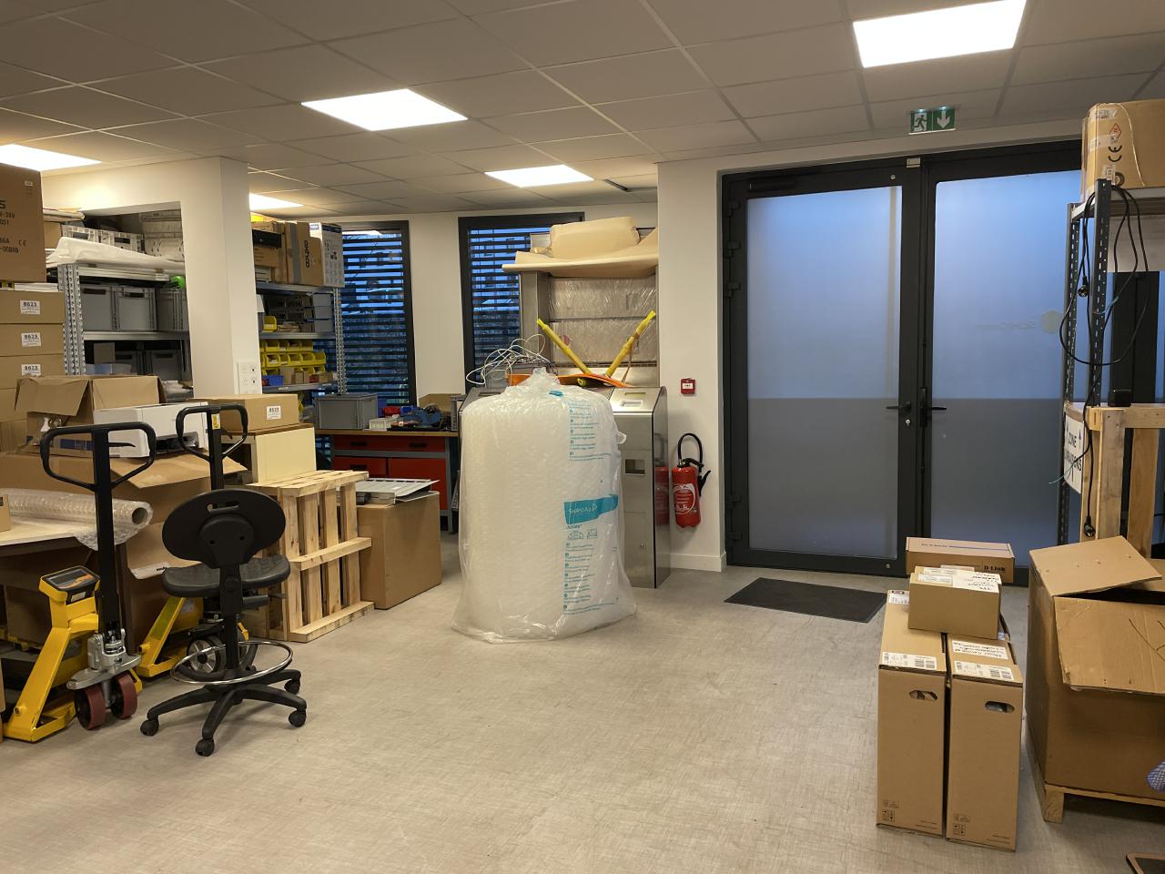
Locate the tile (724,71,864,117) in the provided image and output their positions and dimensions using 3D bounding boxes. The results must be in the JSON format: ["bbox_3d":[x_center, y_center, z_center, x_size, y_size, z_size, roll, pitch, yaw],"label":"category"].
[{"bbox_3d":[0.978,-1.581,4.037,0.597,0.020,0.597,1,7,21],"label":"tile"}]

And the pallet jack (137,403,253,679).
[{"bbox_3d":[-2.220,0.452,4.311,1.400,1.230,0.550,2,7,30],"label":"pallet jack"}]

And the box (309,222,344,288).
[{"bbox_3d":[-2.127,-1.457,7.122,0.240,0.490,0.265,1,7,21],"label":"box"}]

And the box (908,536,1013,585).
[{"bbox_3d":[1.390,0.450,3.216,0.352,0.087,0.222,1,7,24],"label":"box"}]

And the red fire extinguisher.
[{"bbox_3d":[0.683,0.277,5.486,0.248,0.602,0.180,0,6,15],"label":"red fire extinguisher"}]

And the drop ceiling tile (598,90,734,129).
[{"bbox_3d":[0.422,-1.585,4.241,0.600,0.025,0.600,1,7,21],"label":"drop ceiling tile"}]

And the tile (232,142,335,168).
[{"bbox_3d":[-1.822,-1.625,5.095,0.600,0.025,0.600,1,7,21],"label":"tile"}]

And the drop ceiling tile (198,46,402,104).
[{"bbox_3d":[-1.130,-1.474,3.566,0.590,0.025,0.590,1,7,21],"label":"drop ceiling tile"}]

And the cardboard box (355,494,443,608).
[{"bbox_3d":[-1.279,0.656,5.308,0.600,0.577,0.590,1,7,21],"label":"cardboard box"}]

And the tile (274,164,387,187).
[{"bbox_3d":[-1.611,-1.689,5.664,0.590,0.025,0.590,1,7,21],"label":"tile"}]

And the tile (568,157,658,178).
[{"bbox_3d":[0.278,-1.727,5.583,0.565,0.025,0.590,1,7,21],"label":"tile"}]

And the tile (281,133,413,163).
[{"bbox_3d":[-1.261,-1.615,4.881,0.600,0.025,0.600,1,7,21],"label":"tile"}]

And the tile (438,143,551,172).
[{"bbox_3d":[-0.487,-1.671,5.224,0.600,0.025,0.600,1,7,21],"label":"tile"}]

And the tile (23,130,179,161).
[{"bbox_3d":[-2.598,-1.574,4.765,0.597,0.020,0.597,1,7,21],"label":"tile"}]

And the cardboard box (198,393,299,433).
[{"bbox_3d":[-1.882,-0.138,4.865,0.410,0.167,0.430,1,7,21],"label":"cardboard box"}]

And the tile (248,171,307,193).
[{"bbox_3d":[-2.171,-1.703,5.878,0.597,0.020,0.597,1,7,21],"label":"tile"}]

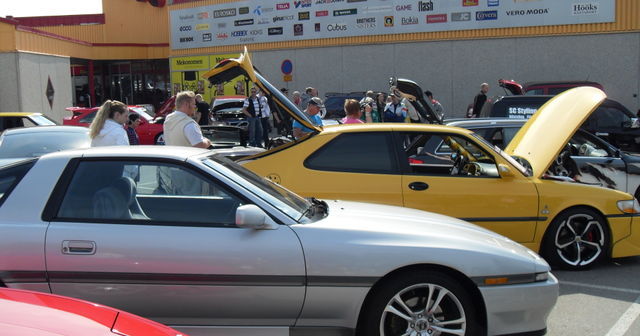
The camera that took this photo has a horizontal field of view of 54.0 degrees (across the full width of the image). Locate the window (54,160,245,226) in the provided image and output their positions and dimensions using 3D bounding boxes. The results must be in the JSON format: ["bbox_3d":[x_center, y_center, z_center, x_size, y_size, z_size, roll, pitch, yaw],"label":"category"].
[{"bbox_3d":[-0.945,0.137,3.579,1.079,0.358,0.070,-1,-17,2],"label":"window"}]

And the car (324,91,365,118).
[{"bbox_3d":[2.119,-1.344,18.103,4.400,1.620,1.800,2,8,25],"label":"car"}]

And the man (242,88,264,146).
[{"bbox_3d":[-1.660,-1.173,15.914,0.540,1.740,0.360,-5,9,-32],"label":"man"}]

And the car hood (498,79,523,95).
[{"bbox_3d":[4.783,-1.998,15.700,0.800,0.500,1.200,2,8,20],"label":"car hood"}]

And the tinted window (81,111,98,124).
[{"bbox_3d":[-6.599,-1.473,18.154,0.750,0.400,0.080,1,-13,12],"label":"tinted window"}]

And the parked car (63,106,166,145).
[{"bbox_3d":[-5.427,-1.172,18.653,4.200,1.420,1.740,1,7,12],"label":"parked car"}]

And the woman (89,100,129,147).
[{"bbox_3d":[-2.092,0.127,6.355,0.380,1.610,0.460,-3,8,-20],"label":"woman"}]

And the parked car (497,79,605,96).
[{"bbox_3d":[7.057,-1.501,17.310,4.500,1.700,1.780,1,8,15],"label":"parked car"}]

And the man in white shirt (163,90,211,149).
[{"bbox_3d":[-1.390,0.051,6.612,0.420,1.710,0.500,-5,8,-28],"label":"man in white shirt"}]

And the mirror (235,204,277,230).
[{"bbox_3d":[-0.385,0.293,3.720,0.230,0.140,0.200,0,8,4],"label":"mirror"}]

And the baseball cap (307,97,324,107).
[{"bbox_3d":[-0.068,-0.907,8.600,0.270,0.140,0.180,19,12,12],"label":"baseball cap"}]

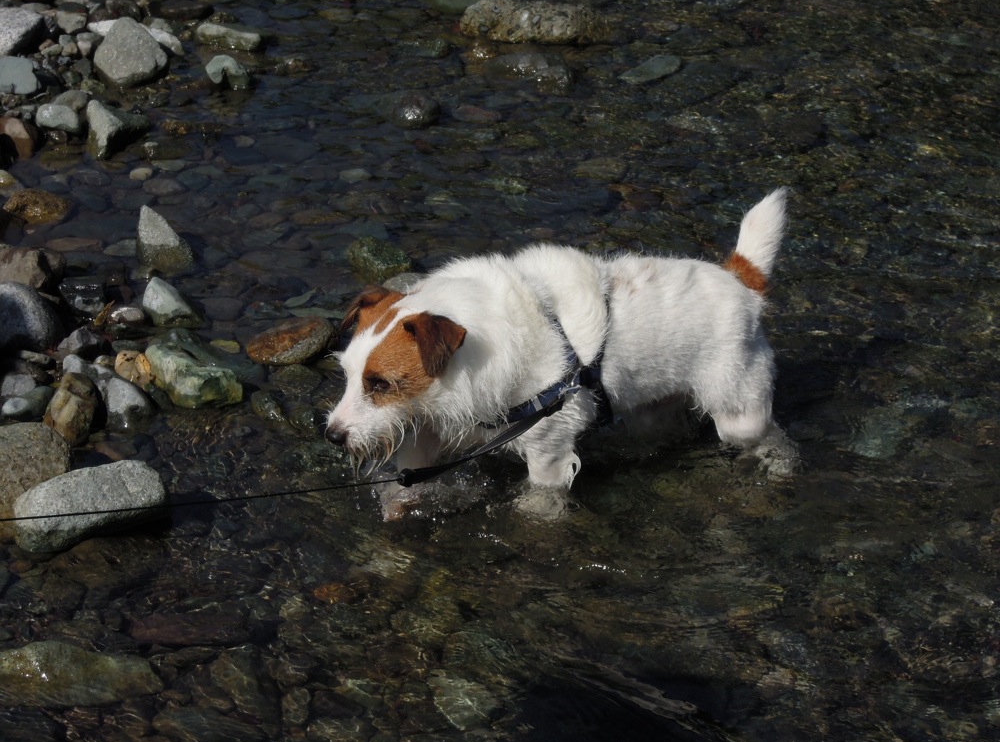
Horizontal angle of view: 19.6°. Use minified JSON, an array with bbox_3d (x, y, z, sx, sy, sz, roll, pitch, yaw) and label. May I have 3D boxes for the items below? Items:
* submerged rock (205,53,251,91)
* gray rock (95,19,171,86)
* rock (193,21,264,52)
[{"bbox_3d":[-0.419,-0.459,4.446,0.070,0.052,0.055,0,26,0],"label":"submerged rock"},{"bbox_3d":[-0.569,-0.490,4.448,0.115,0.098,0.100,0,26,0],"label":"gray rock"},{"bbox_3d":[-0.410,-0.505,4.378,0.106,0.039,0.056,0,29,0],"label":"rock"}]

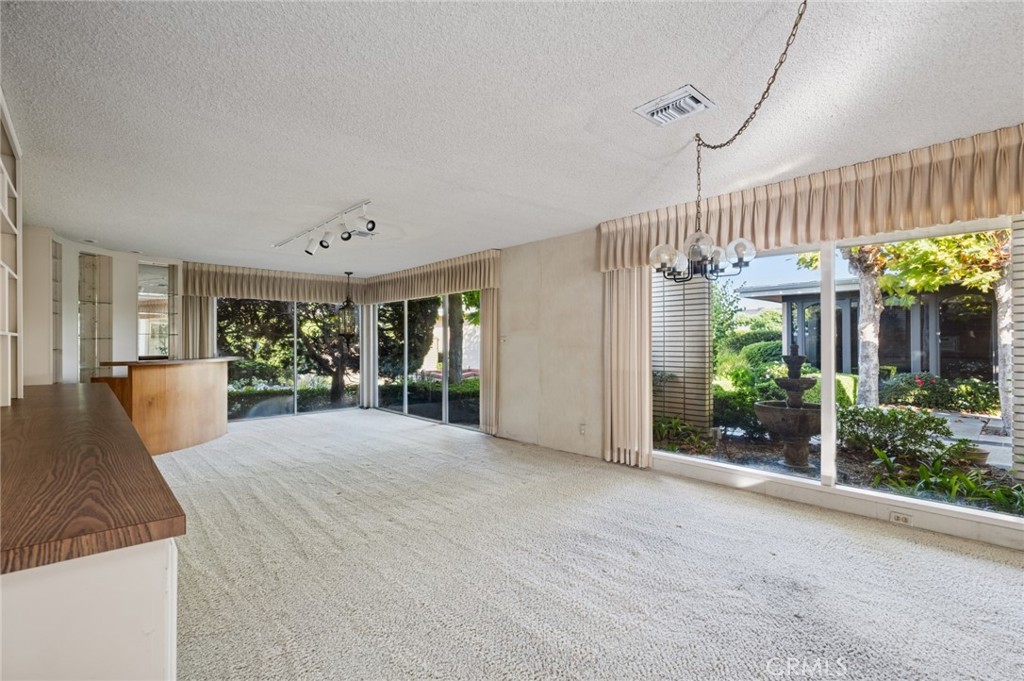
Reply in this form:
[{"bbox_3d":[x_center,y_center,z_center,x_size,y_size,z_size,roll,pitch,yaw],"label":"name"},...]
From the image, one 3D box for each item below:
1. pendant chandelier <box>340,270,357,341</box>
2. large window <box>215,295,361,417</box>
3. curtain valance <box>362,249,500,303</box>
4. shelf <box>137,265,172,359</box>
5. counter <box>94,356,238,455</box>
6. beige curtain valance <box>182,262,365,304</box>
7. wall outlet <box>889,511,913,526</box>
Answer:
[{"bbox_3d":[-2.803,-0.529,7.815,0.270,1.270,0.270,0,0,-43],"label":"pendant chandelier"},{"bbox_3d":[-3.765,0.285,7.887,2.330,1.980,0.090,0,0,-43],"label":"large window"},{"bbox_3d":[-1.439,-0.911,7.246,0.200,0.510,3.700,0,0,-43],"label":"curtain valance"},{"bbox_3d":[-5.120,-0.385,6.520,0.200,1.400,0.440,0,0,39],"label":"shelf"},{"bbox_3d":[-4.120,0.758,5.640,0.970,1.040,1.620,0,0,10],"label":"counter"},{"bbox_3d":[-3.853,-0.900,7.675,2.800,0.510,0.200,0,0,-43],"label":"beige curtain valance"},{"bbox_3d":[2.616,1.201,3.056,0.012,0.071,0.116,0,0,-43],"label":"wall outlet"}]

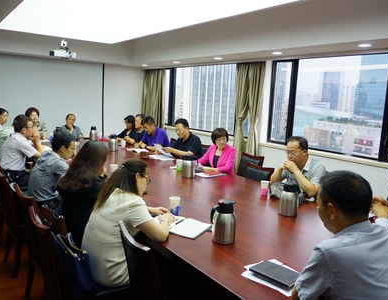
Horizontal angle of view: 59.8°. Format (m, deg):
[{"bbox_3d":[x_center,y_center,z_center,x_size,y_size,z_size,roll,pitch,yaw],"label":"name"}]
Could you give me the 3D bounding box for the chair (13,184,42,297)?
[{"bbox_3d":[-1.012,0.725,2.588,0.560,0.920,0.450,-5,12,-42],"label":"chair"}]

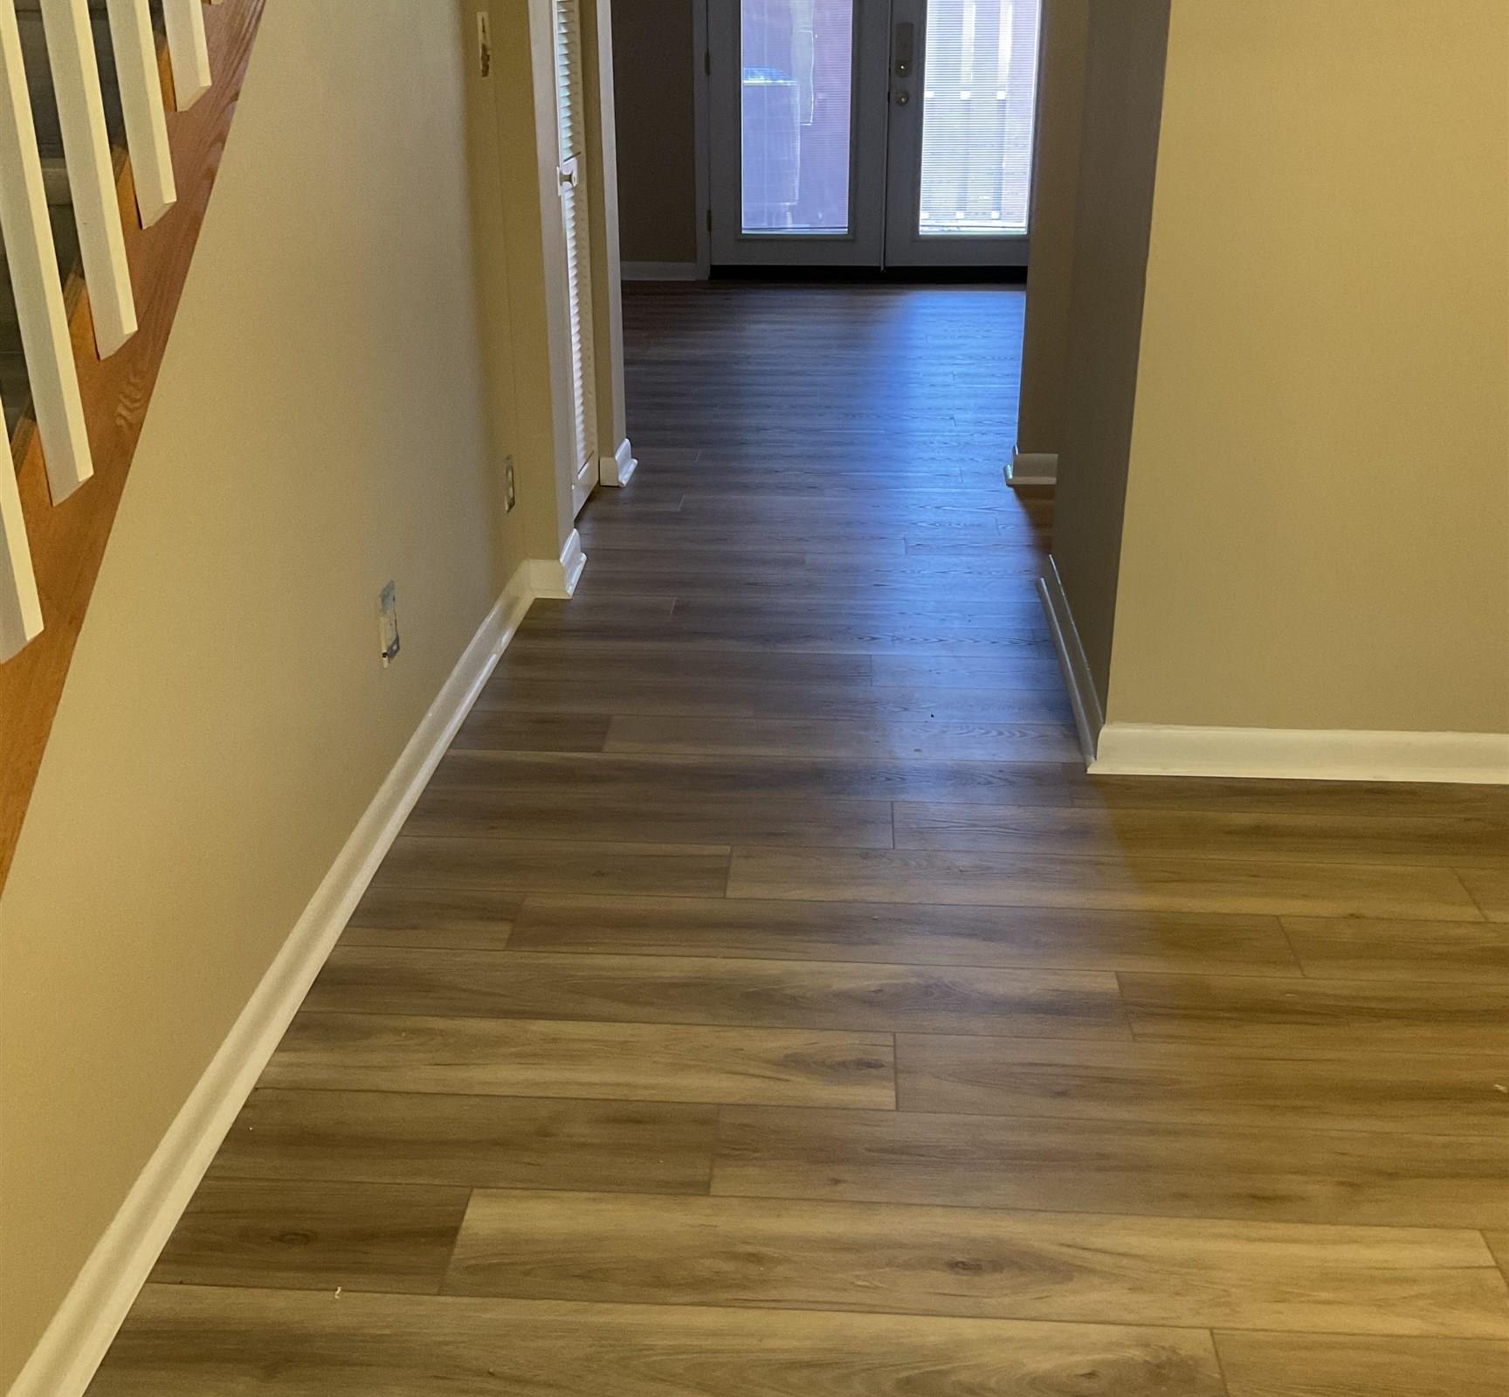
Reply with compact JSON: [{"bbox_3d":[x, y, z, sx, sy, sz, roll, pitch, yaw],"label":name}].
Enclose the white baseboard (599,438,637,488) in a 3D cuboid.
[{"bbox_3d":[-0.426,-0.732,5.238,0.084,0.087,0.255,1,22,3],"label":"white baseboard"}]

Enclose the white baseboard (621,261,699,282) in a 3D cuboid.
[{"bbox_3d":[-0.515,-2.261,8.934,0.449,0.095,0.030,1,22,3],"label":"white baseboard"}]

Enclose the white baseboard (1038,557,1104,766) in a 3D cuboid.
[{"bbox_3d":[0.689,-0.112,3.720,0.032,0.090,1.133,1,22,3],"label":"white baseboard"}]

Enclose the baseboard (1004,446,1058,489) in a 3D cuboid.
[{"bbox_3d":[0.860,-0.717,5.183,0.168,0.090,0.140,1,22,3],"label":"baseboard"}]

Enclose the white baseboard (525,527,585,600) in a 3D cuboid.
[{"bbox_3d":[-0.501,-0.345,4.296,0.110,0.090,0.300,1,22,3],"label":"white baseboard"}]

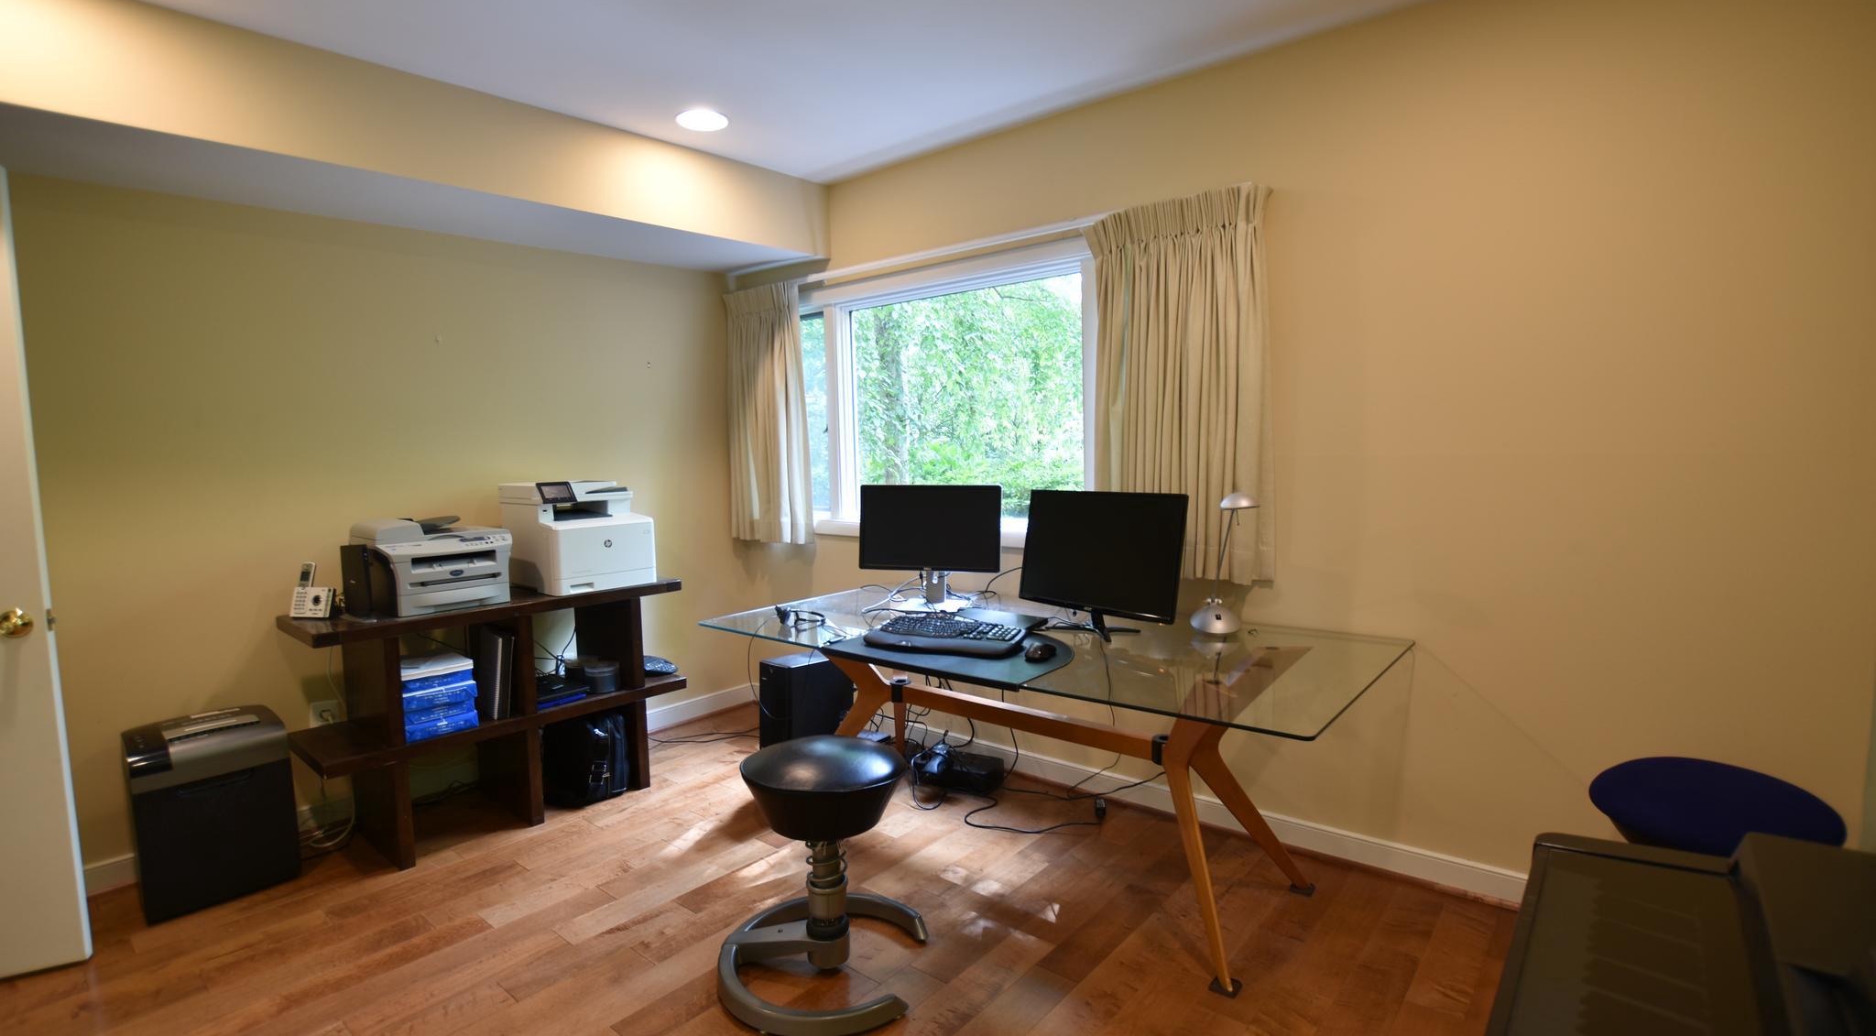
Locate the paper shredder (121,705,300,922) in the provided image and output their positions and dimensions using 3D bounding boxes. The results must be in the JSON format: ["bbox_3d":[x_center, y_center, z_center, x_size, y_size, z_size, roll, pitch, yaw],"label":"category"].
[{"bbox_3d":[-2.196,0.878,2.532,0.256,0.522,0.389,4,7,41],"label":"paper shredder"}]

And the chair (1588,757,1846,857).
[{"bbox_3d":[1.605,0.849,1.756,0.463,0.591,0.463,4,7,41],"label":"chair"}]

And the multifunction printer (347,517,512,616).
[{"bbox_3d":[-1.758,0.146,2.907,0.374,0.305,0.424,4,7,41],"label":"multifunction printer"}]

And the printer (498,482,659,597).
[{"bbox_3d":[-1.421,0.065,3.294,0.453,0.394,0.414,4,7,41],"label":"printer"}]

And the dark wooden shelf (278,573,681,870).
[{"bbox_3d":[-1.586,0.684,3.071,0.433,0.804,1.251,4,7,41],"label":"dark wooden shelf"}]

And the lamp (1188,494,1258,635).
[{"bbox_3d":[0.877,0.142,2.525,0.197,0.428,0.143,4,7,41],"label":"lamp"}]

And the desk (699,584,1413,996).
[{"bbox_3d":[0.246,0.725,2.684,2.068,0.739,0.916,3,7,39],"label":"desk"}]

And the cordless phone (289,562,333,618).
[{"bbox_3d":[-2.053,0.235,2.735,0.118,0.177,0.098,-1,5,2],"label":"cordless phone"}]

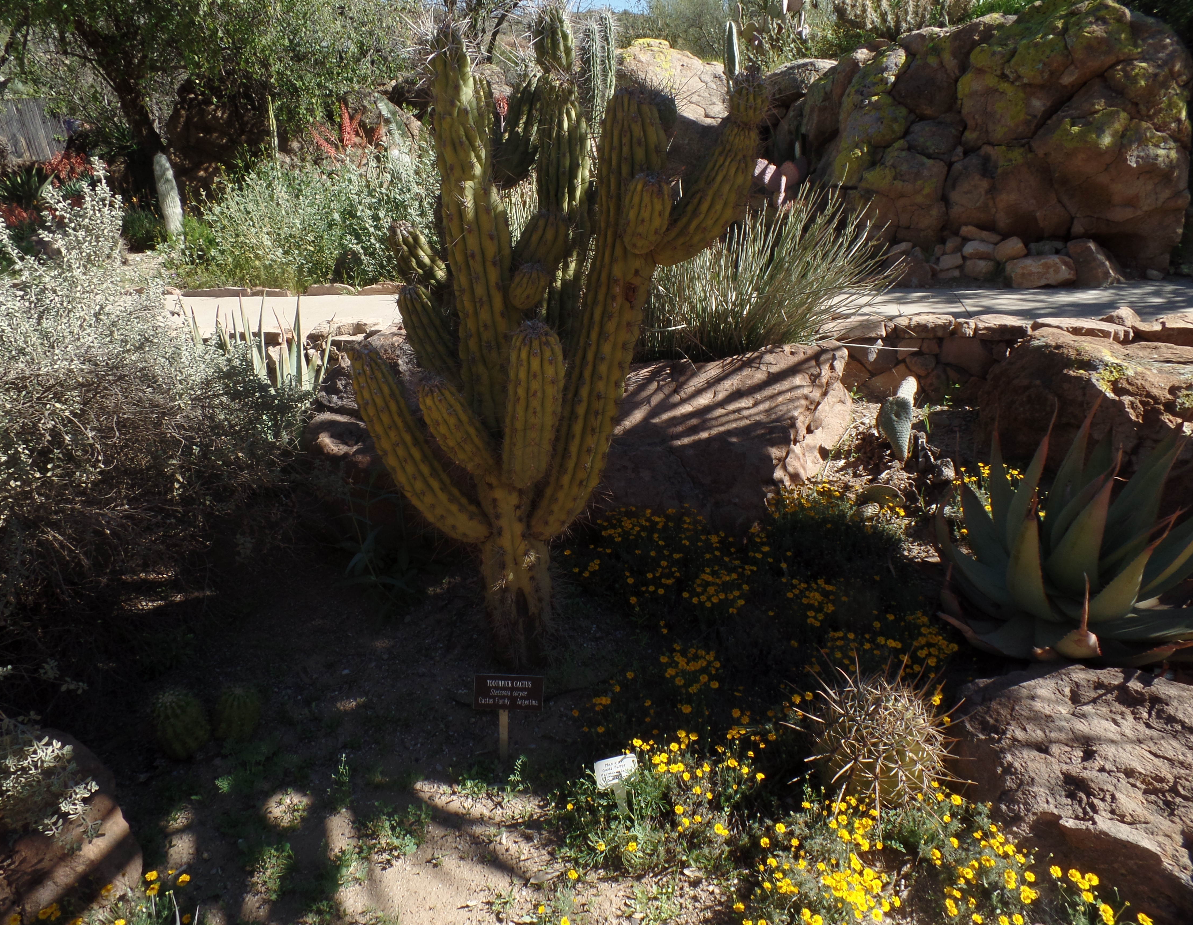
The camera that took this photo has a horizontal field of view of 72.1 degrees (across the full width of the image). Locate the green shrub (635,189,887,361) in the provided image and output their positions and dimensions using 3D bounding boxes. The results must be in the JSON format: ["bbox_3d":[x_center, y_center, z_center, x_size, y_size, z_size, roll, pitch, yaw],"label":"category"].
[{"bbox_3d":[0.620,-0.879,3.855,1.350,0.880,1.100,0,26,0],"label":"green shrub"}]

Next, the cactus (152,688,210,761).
[{"bbox_3d":[-1.070,0.665,2.116,0.145,0.190,0.145,0,26,0],"label":"cactus"}]

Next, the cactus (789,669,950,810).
[{"bbox_3d":[0.675,0.659,1.990,0.360,0.310,0.360,0,26,0],"label":"cactus"}]

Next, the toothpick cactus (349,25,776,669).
[{"bbox_3d":[-0.115,-0.229,2.203,1.000,1.720,0.850,0,26,0],"label":"toothpick cactus"}]

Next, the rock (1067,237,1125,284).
[{"bbox_3d":[3.060,-1.229,5.019,0.320,0.280,0.280,0,26,0],"label":"rock"}]

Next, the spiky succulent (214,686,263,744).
[{"bbox_3d":[-0.945,0.654,2.166,0.127,0.165,0.127,0,26,0],"label":"spiky succulent"}]

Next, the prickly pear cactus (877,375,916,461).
[{"bbox_3d":[1.340,-0.205,3.660,0.170,0.400,0.170,0,26,0],"label":"prickly pear cactus"}]

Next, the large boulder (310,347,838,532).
[{"bbox_3d":[-0.040,-0.150,3.376,2.100,0.550,0.880,0,26,0],"label":"large boulder"}]

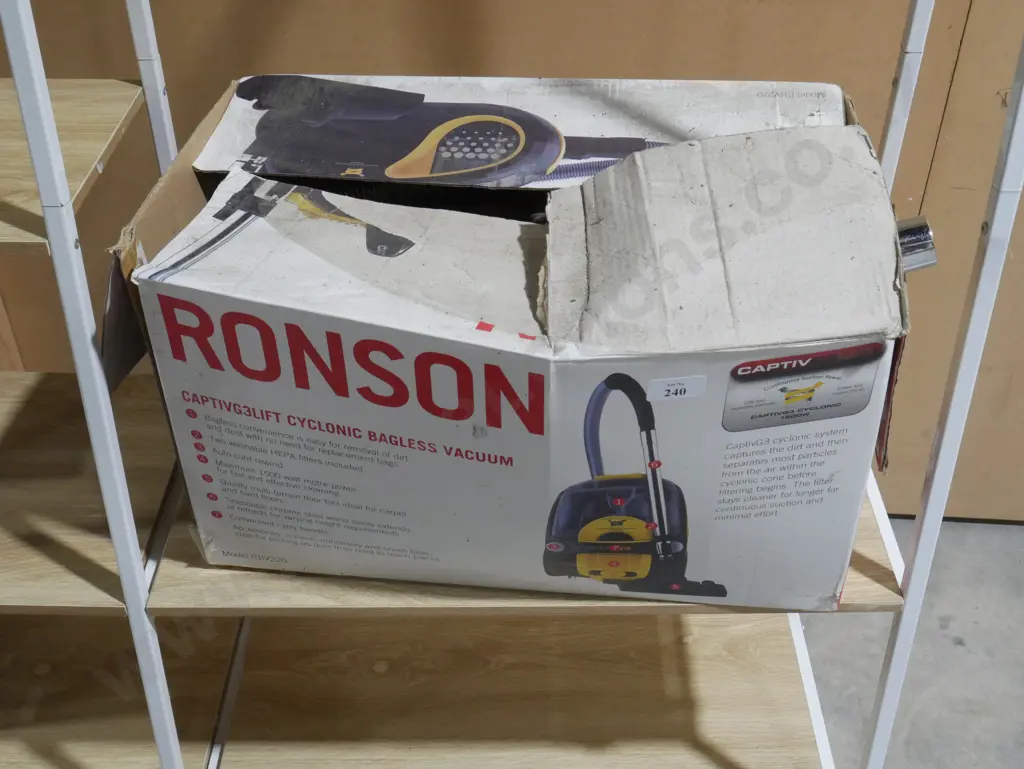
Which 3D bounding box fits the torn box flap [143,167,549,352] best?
[{"bbox_3d":[-0.100,-0.094,0.856,0.297,0.028,0.177,10,37,10],"label":"torn box flap"}]

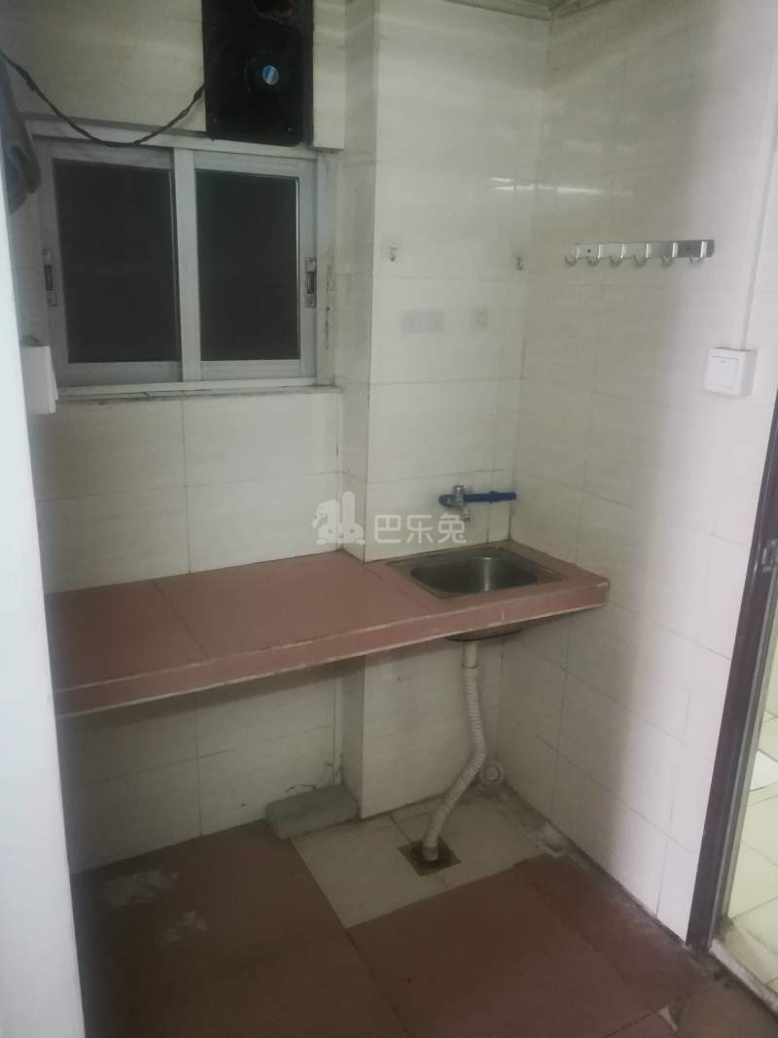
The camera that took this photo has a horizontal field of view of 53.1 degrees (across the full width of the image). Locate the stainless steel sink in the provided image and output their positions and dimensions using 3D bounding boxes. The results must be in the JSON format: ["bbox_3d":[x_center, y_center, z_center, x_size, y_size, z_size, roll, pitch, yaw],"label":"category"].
[{"bbox_3d":[0.215,0.211,2.007,0.346,0.150,0.306,-7,19,-28],"label":"stainless steel sink"}]

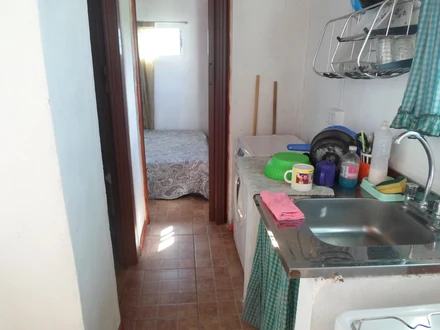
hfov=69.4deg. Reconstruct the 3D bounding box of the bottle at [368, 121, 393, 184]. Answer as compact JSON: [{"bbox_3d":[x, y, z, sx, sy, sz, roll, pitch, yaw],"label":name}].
[{"bbox_3d":[0.654,-0.051,1.275,0.073,0.252,0.073,-1,18,-5],"label":"bottle"}]

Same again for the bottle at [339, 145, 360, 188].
[{"bbox_3d":[0.520,0.007,1.264,0.085,0.159,0.085,-1,18,-5],"label":"bottle"}]

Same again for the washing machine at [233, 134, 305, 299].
[{"bbox_3d":[0.379,0.269,2.305,0.484,0.841,0.625,-1,18,-5],"label":"washing machine"}]

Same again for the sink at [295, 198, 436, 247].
[{"bbox_3d":[0.455,0.243,1.042,0.375,0.160,0.320,-1,18,-5],"label":"sink"}]

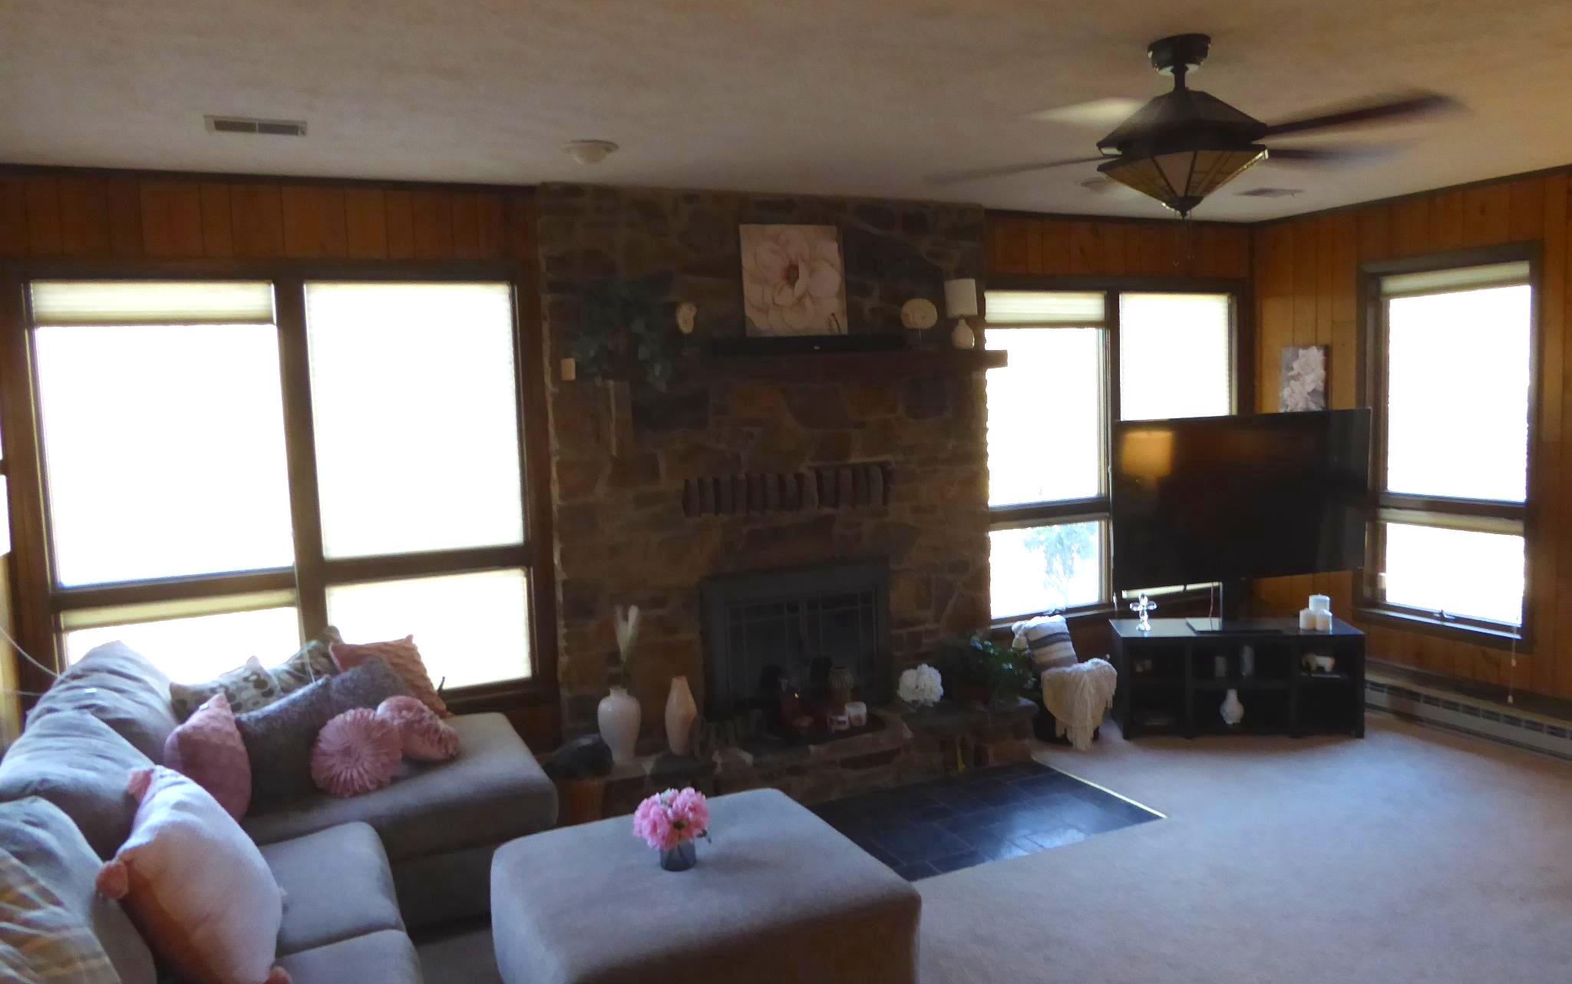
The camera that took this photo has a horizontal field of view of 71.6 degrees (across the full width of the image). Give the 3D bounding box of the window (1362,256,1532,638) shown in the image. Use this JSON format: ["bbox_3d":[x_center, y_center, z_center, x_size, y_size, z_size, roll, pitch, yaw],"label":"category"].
[{"bbox_3d":[2.989,-0.208,4.949,0.101,1.610,0.780,-4,6,-25],"label":"window"}]

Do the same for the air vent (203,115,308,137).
[{"bbox_3d":[-1.501,-1.030,3.094,0.263,0.020,0.192,-4,6,-25],"label":"air vent"}]

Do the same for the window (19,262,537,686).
[{"bbox_3d":[-1.698,0.048,3.870,1.585,1.610,0.101,-4,6,-25],"label":"window"}]

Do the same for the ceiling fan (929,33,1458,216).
[{"bbox_3d":[0.966,-0.881,2.664,1.276,0.407,1.276,-4,6,-25],"label":"ceiling fan"}]

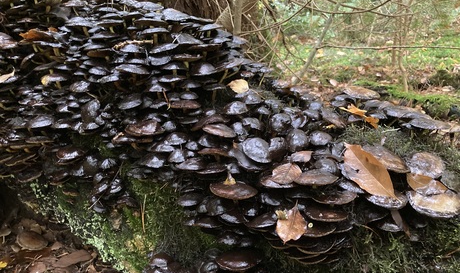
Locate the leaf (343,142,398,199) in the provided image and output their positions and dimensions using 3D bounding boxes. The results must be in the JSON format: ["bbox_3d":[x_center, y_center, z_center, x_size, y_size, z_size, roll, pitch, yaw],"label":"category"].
[{"bbox_3d":[0.245,0.059,0.662,0.068,0.022,0.139,-18,52,-11],"label":"leaf"}]

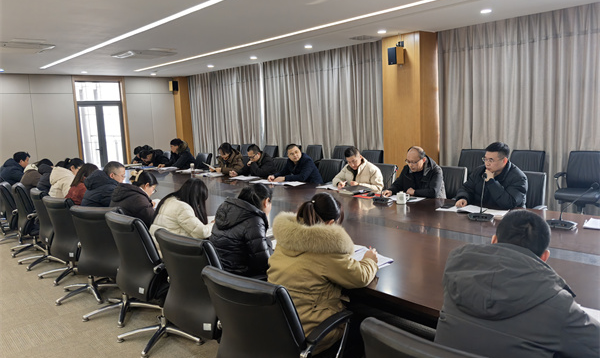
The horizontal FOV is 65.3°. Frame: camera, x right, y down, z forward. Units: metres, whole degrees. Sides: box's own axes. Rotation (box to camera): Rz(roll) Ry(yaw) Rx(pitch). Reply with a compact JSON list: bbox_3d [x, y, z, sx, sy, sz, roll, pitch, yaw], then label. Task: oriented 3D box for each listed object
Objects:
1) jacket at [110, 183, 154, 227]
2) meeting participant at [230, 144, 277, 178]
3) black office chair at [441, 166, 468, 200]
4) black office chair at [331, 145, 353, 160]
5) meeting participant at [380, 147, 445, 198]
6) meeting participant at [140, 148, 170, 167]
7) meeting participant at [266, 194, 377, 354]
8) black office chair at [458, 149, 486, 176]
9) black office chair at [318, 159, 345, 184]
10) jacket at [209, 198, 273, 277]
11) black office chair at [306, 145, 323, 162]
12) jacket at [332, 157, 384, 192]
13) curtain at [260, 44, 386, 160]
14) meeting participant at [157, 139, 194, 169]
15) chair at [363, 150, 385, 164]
[{"bbox_3d":[-1.406,0.336,3.967,0.470,0.590,0.450,3,10,37],"label":"jacket"},{"bbox_3d":[-0.667,0.079,7.212,0.850,1.240,0.620,-9,10,-42],"label":"meeting participant"},{"bbox_3d":[1.496,0.381,5.266,0.640,0.970,0.580,-9,10,-42],"label":"black office chair"},{"bbox_3d":[0.767,-0.149,9.403,0.610,0.960,0.660,4,10,39],"label":"black office chair"},{"bbox_3d":[1.276,0.271,5.069,0.850,1.260,0.620,-9,10,-42],"label":"meeting participant"},{"bbox_3d":[-2.824,-0.075,9.502,0.820,1.100,0.570,-8,9,-34],"label":"meeting participant"},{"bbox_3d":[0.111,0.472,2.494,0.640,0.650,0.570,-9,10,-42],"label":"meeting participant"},{"bbox_3d":[2.631,0.058,7.287,0.650,0.970,0.620,-9,10,-42],"label":"black office chair"},{"bbox_3d":[0.300,0.238,6.456,0.630,0.955,0.620,-10,11,-44],"label":"black office chair"},{"bbox_3d":[-0.373,0.430,2.856,0.470,0.610,0.450,3,10,35],"label":"jacket"},{"bbox_3d":[0.151,-0.212,10.083,0.610,0.960,0.660,4,10,41],"label":"black office chair"},{"bbox_3d":[0.638,0.041,5.287,0.550,0.590,0.450,3,10,35],"label":"jacket"},{"bbox_3d":[0.470,-1.270,10.364,0.200,2.930,3.650,-9,10,-42],"label":"curtain"},{"bbox_3d":[-2.204,-0.106,8.844,0.800,1.270,0.570,-7,9,-32],"label":"meeting participant"},{"bbox_3d":[1.073,0.040,7.643,0.620,0.955,0.630,5,11,43],"label":"chair"}]

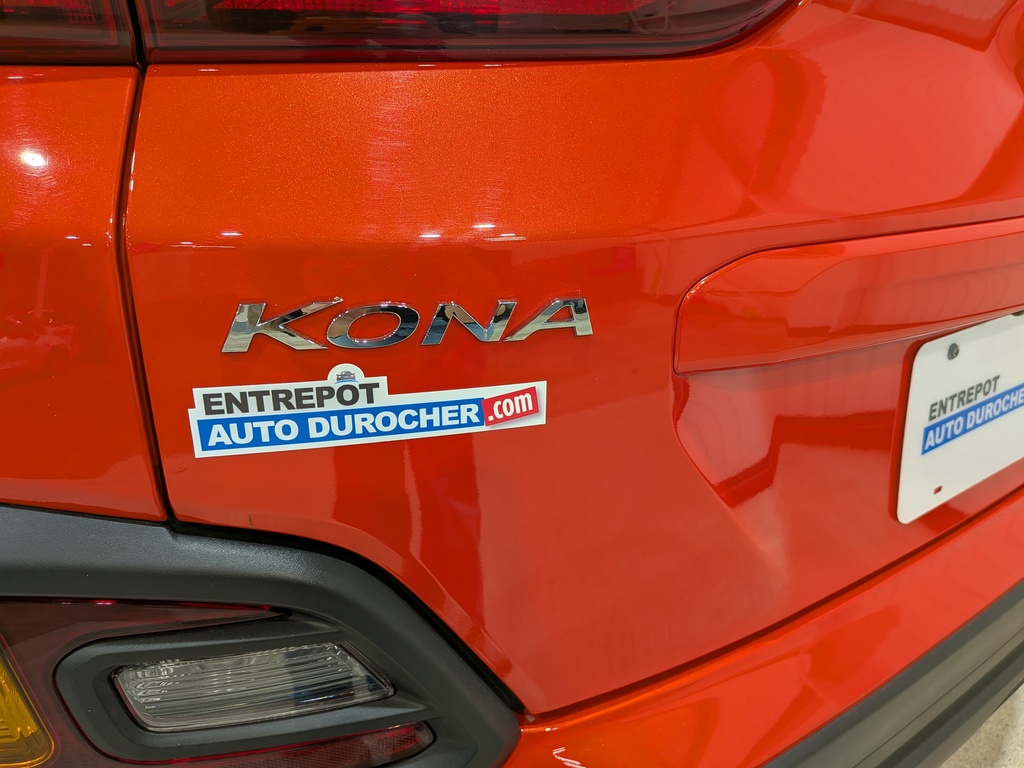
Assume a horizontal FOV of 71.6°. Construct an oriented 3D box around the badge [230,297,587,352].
[{"bbox_3d":[-0.047,-0.031,0.349,0.184,0.024,0.009,-4,25,-12],"label":"badge"}]

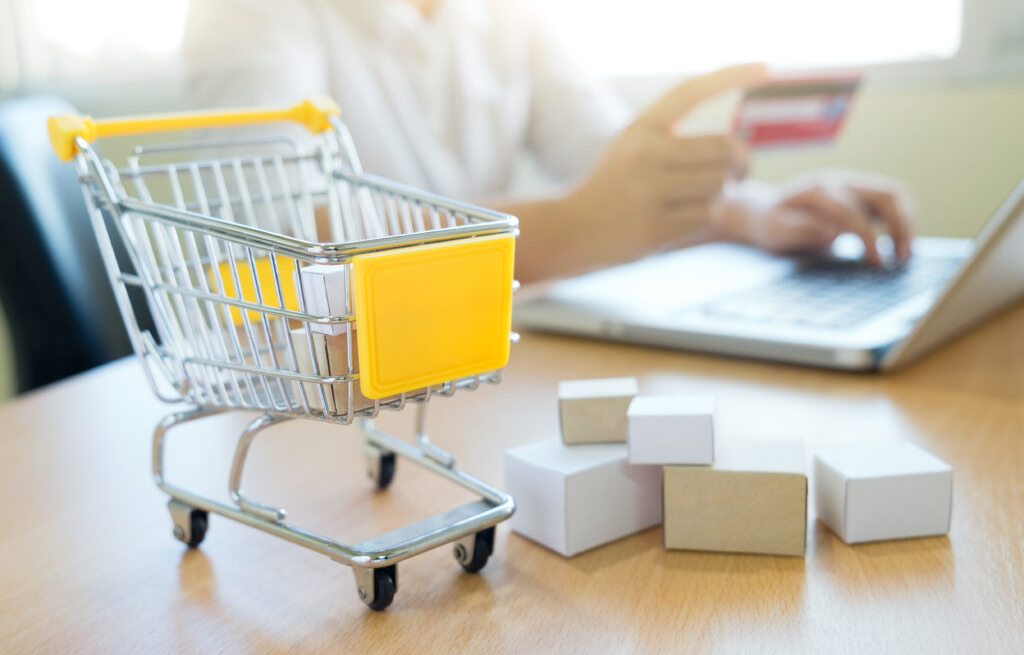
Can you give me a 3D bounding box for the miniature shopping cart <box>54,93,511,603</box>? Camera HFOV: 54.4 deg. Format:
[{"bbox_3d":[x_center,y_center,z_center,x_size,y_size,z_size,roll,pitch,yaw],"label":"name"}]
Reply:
[{"bbox_3d":[-0.056,0.000,0.279,0.089,0.126,0.132,-12,14,-37],"label":"miniature shopping cart"}]

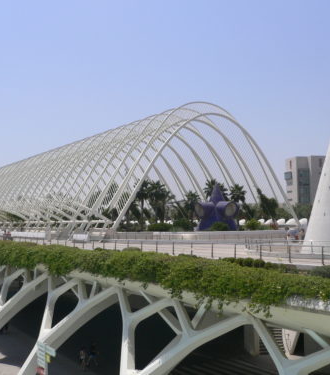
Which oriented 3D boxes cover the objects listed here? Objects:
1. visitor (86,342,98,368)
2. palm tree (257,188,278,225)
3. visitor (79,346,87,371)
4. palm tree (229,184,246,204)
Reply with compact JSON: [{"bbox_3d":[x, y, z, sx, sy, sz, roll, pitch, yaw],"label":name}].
[{"bbox_3d":[-5.481,12.514,37.770,0.550,1.740,0.550,3,-5,-37],"label":"visitor"},{"bbox_3d":[15.620,3.313,77.228,3.000,6.337,2.800,0,-4,0],"label":"palm tree"},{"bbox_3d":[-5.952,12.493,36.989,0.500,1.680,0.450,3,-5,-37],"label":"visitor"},{"bbox_3d":[10.664,2.985,74.250,2.400,6.931,2.400,0,-4,0],"label":"palm tree"}]

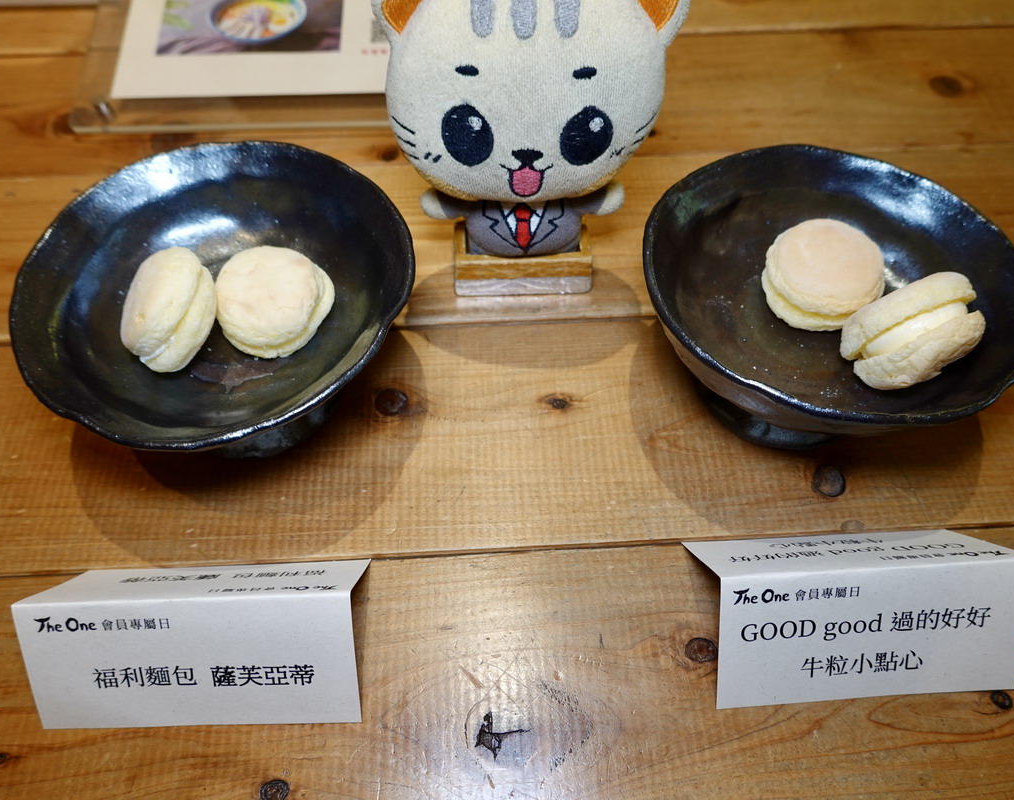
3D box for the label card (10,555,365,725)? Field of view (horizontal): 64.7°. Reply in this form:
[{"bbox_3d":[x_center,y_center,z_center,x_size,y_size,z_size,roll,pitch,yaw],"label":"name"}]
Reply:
[{"bbox_3d":[-0.102,0.074,0.268,0.105,0.040,0.057,-2,55,-2],"label":"label card"}]

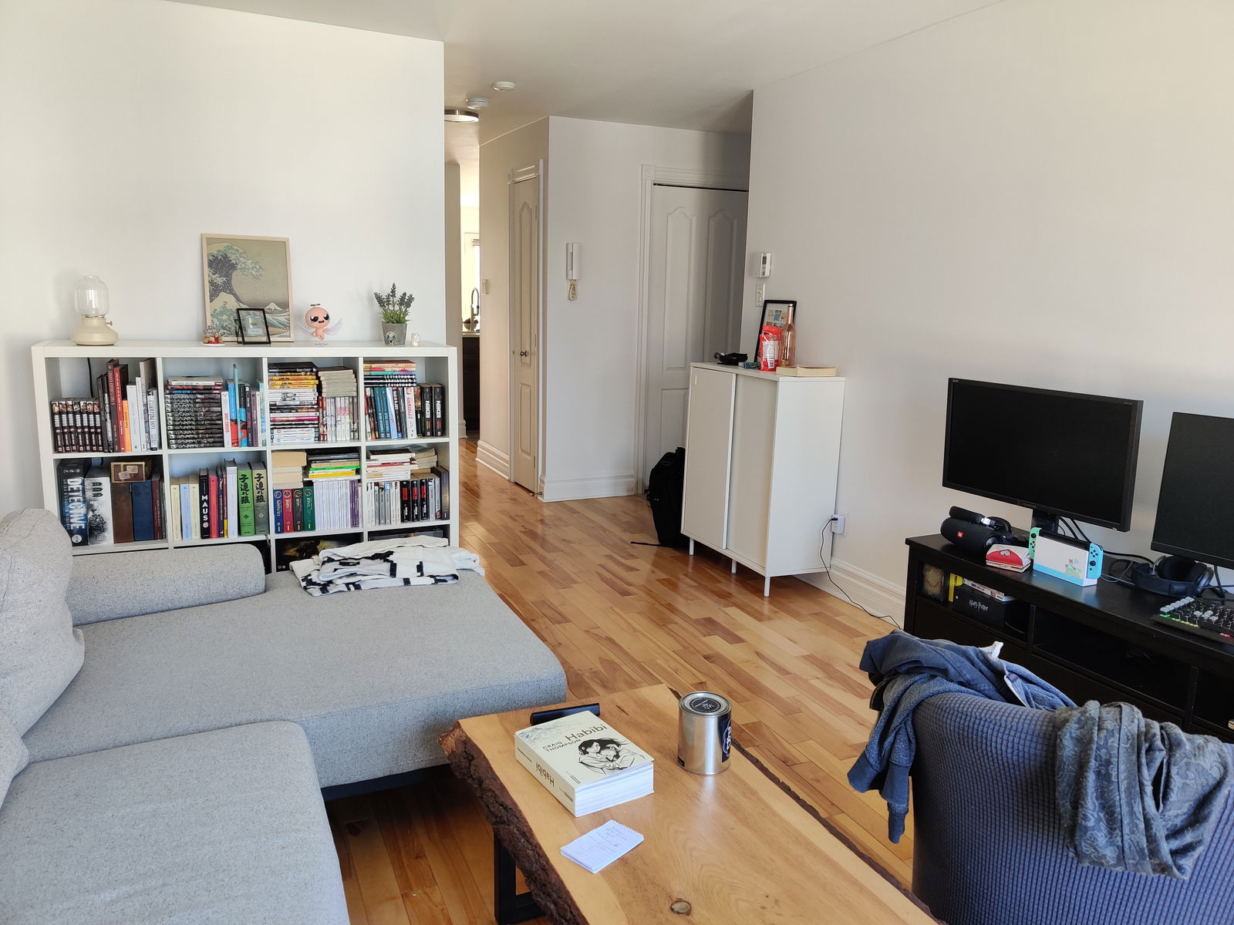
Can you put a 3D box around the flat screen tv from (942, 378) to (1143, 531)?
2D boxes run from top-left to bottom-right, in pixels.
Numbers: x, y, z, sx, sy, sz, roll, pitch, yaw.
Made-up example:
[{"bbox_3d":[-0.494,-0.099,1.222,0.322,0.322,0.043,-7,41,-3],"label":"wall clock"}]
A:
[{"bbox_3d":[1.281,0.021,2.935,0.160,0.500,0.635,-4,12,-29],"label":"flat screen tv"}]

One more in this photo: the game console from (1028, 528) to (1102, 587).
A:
[{"bbox_3d":[1.313,0.273,2.808,0.054,0.125,0.239,-3,12,-25],"label":"game console"}]

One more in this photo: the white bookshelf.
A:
[{"bbox_3d":[-1.405,0.086,3.865,1.465,1.120,0.390,-3,11,-24],"label":"white bookshelf"}]

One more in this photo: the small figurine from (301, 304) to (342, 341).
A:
[{"bbox_3d":[-1.161,-0.541,3.779,0.165,0.158,0.100,-4,12,-29],"label":"small figurine"}]

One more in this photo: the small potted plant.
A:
[{"bbox_3d":[-0.901,-0.598,3.886,0.151,0.239,0.151,-3,11,-22],"label":"small potted plant"}]

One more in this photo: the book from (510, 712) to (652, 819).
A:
[{"bbox_3d":[-0.066,0.578,1.865,0.171,0.057,0.241,-5,12,-32],"label":"book"}]

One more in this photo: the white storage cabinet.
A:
[{"bbox_3d":[0.692,0.040,4.715,0.350,1.010,0.810,-3,11,-24],"label":"white storage cabinet"}]

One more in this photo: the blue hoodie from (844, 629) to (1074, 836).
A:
[{"bbox_3d":[0.642,0.552,1.830,0.400,0.370,0.340,7,12,27],"label":"blue hoodie"}]

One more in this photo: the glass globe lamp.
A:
[{"bbox_3d":[-1.903,-0.558,3.495,0.150,0.250,0.150,-3,11,-22],"label":"glass globe lamp"}]

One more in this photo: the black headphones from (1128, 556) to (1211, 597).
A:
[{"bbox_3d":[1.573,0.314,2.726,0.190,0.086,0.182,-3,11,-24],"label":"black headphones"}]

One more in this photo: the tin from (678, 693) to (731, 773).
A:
[{"bbox_3d":[0.174,0.540,1.924,0.107,0.124,0.107,1,10,0],"label":"tin"}]

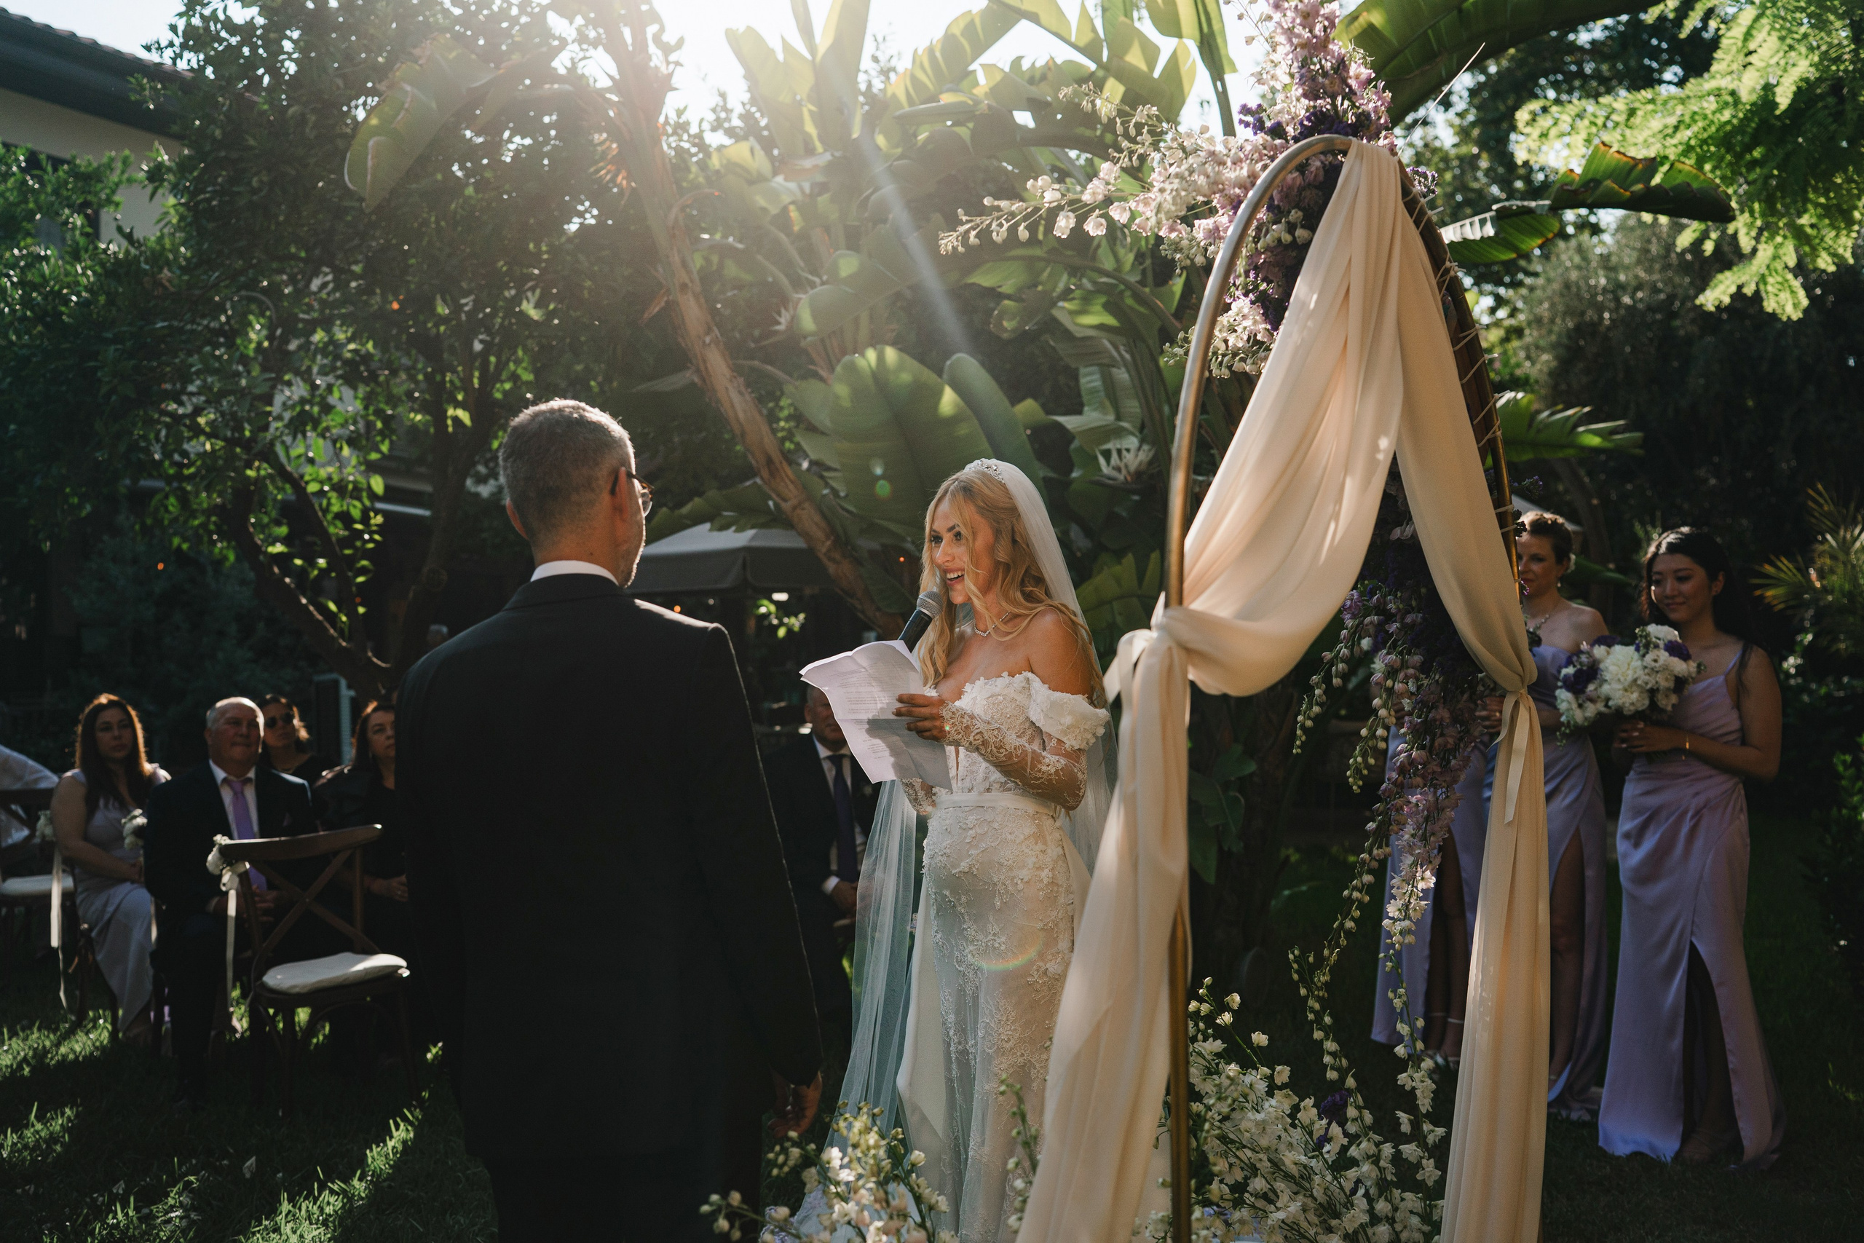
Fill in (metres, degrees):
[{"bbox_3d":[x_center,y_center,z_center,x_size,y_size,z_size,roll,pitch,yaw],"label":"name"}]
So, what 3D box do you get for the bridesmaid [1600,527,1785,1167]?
[{"bbox_3d":[2.050,0.610,4.880,0.430,1.730,0.350,-1,0,41],"label":"bridesmaid"}]

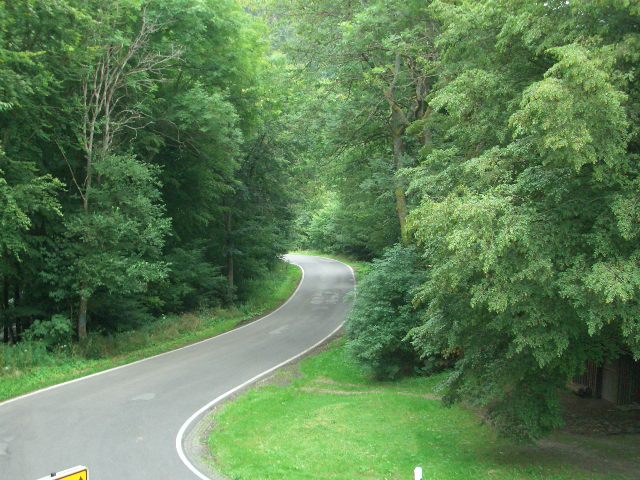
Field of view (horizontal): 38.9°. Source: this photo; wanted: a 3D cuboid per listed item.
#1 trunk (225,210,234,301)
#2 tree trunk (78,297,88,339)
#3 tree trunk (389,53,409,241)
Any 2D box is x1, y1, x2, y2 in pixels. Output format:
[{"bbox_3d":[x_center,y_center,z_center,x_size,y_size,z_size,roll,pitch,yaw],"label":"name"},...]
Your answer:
[{"bbox_3d":[-5.395,1.043,54.000,0.530,5.360,0.480,0,2,0],"label":"trunk"},{"bbox_3d":[-9.659,3.206,37.000,0.380,1.800,0.360,0,2,0],"label":"tree trunk"},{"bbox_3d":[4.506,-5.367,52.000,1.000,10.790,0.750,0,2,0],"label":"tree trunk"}]

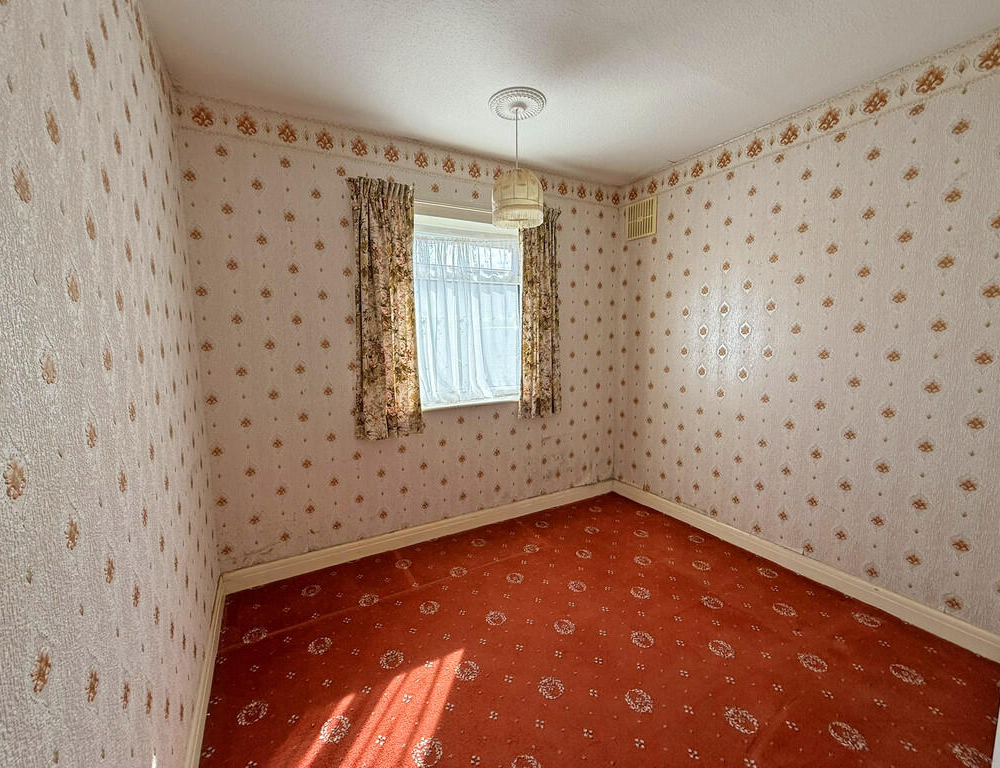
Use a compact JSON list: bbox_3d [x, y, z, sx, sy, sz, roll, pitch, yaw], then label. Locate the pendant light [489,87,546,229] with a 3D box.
[{"bbox_3d":[0.088,-1.080,2.035,0.280,0.555,0.280,-1,7,0],"label":"pendant light"}]

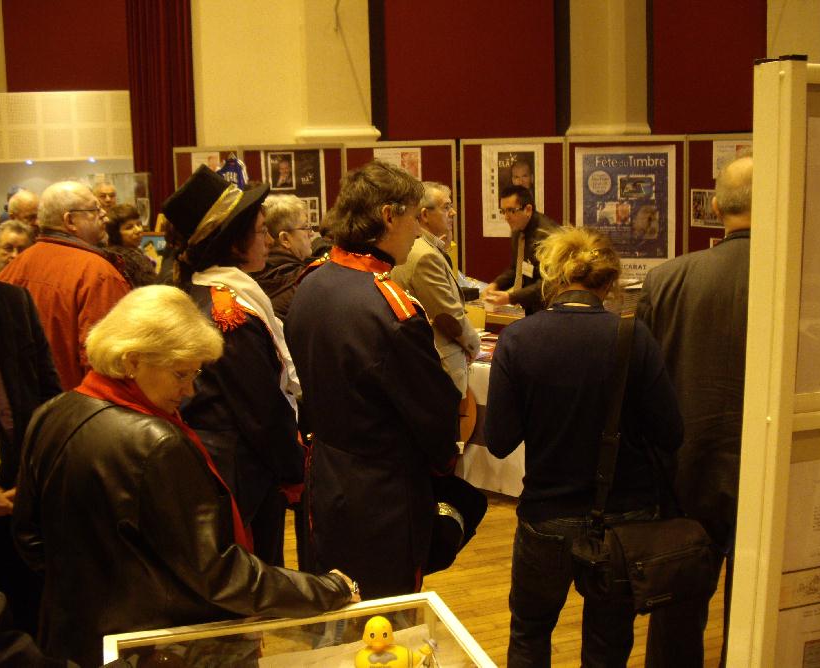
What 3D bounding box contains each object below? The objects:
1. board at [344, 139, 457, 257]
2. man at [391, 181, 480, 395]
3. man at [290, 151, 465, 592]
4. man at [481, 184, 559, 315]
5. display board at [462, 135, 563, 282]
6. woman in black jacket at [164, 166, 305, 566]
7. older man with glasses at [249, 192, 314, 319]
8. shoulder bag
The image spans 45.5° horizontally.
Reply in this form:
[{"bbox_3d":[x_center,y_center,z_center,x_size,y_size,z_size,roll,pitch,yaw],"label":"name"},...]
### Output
[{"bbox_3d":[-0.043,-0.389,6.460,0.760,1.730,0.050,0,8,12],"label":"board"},{"bbox_3d":[0.106,0.188,4.119,0.420,1.649,0.480,-4,9,-16],"label":"man"},{"bbox_3d":[-0.075,0.417,2.444,0.380,1.681,0.500,-8,10,-38],"label":"man"},{"bbox_3d":[0.655,-0.016,5.506,0.540,1.633,0.470,6,11,40],"label":"man"},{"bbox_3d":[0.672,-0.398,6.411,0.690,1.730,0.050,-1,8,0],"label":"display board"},{"bbox_3d":[-0.448,0.387,2.701,0.370,1.683,0.470,-5,9,-24],"label":"woman in black jacket"},{"bbox_3d":[-0.458,0.284,3.677,0.350,1.609,0.490,-6,9,-28],"label":"older man with glasses"},{"bbox_3d":[0.514,0.278,2.143,0.290,0.627,0.180,-7,10,-35],"label":"shoulder bag"}]

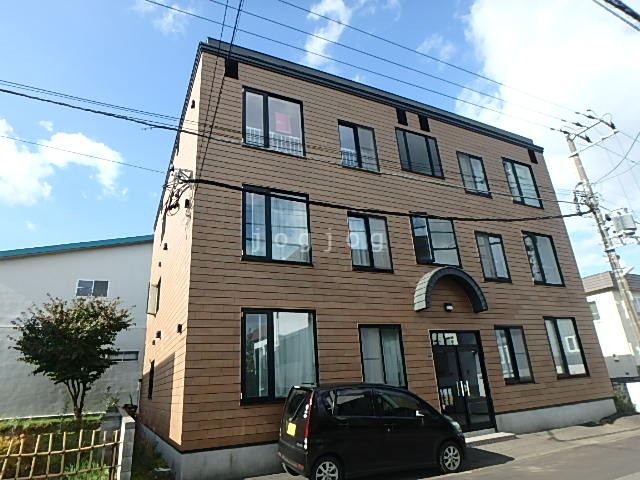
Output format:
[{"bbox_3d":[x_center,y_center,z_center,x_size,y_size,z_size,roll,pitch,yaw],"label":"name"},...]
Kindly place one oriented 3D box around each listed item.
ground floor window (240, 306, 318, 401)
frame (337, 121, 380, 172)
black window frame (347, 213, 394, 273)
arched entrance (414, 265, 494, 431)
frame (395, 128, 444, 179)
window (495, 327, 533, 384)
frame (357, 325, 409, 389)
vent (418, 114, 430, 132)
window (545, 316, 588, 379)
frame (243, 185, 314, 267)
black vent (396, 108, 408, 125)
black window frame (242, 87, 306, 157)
[{"bbox_3d":[-0.812,2.420,8.227,1.732,1.888,0.110,6,-22,-25],"label":"ground floor window"},{"bbox_3d":[1.128,-2.677,11.206,1.234,1.552,0.110,6,-22,-25],"label":"frame"},{"bbox_3d":[1.317,0.069,10.130,1.247,1.584,0.100,7,-23,-26],"label":"black window frame"},{"bbox_3d":[3.587,2.791,10.119,2.238,4.186,0.480,6,-22,-25],"label":"arched entrance"},{"bbox_3d":[3.157,-2.729,12.261,1.652,1.508,0.110,6,-22,-25],"label":"frame"},{"bbox_3d":[5.593,3.296,11.154,1.206,1.598,0.110,6,-22,-25],"label":"window"},{"bbox_3d":[1.518,2.827,9.257,1.219,1.572,0.110,6,-22,-25],"label":"frame"},{"bbox_3d":[3.470,-3.838,12.812,0.379,0.557,0.100,6,-22,-25],"label":"vent"},{"bbox_3d":[7.771,3.376,12.234,1.606,1.840,0.110,6,-22,-25],"label":"window"},{"bbox_3d":[-0.990,-0.336,9.074,1.698,1.862,0.100,7,-23,-26],"label":"frame"},{"bbox_3d":[2.634,-3.929,12.436,0.375,0.555,0.100,7,-23,-26],"label":"black vent"},{"bbox_3d":[-1.188,-3.079,10.181,1.711,1.807,0.110,6,-22,-25],"label":"black window frame"}]

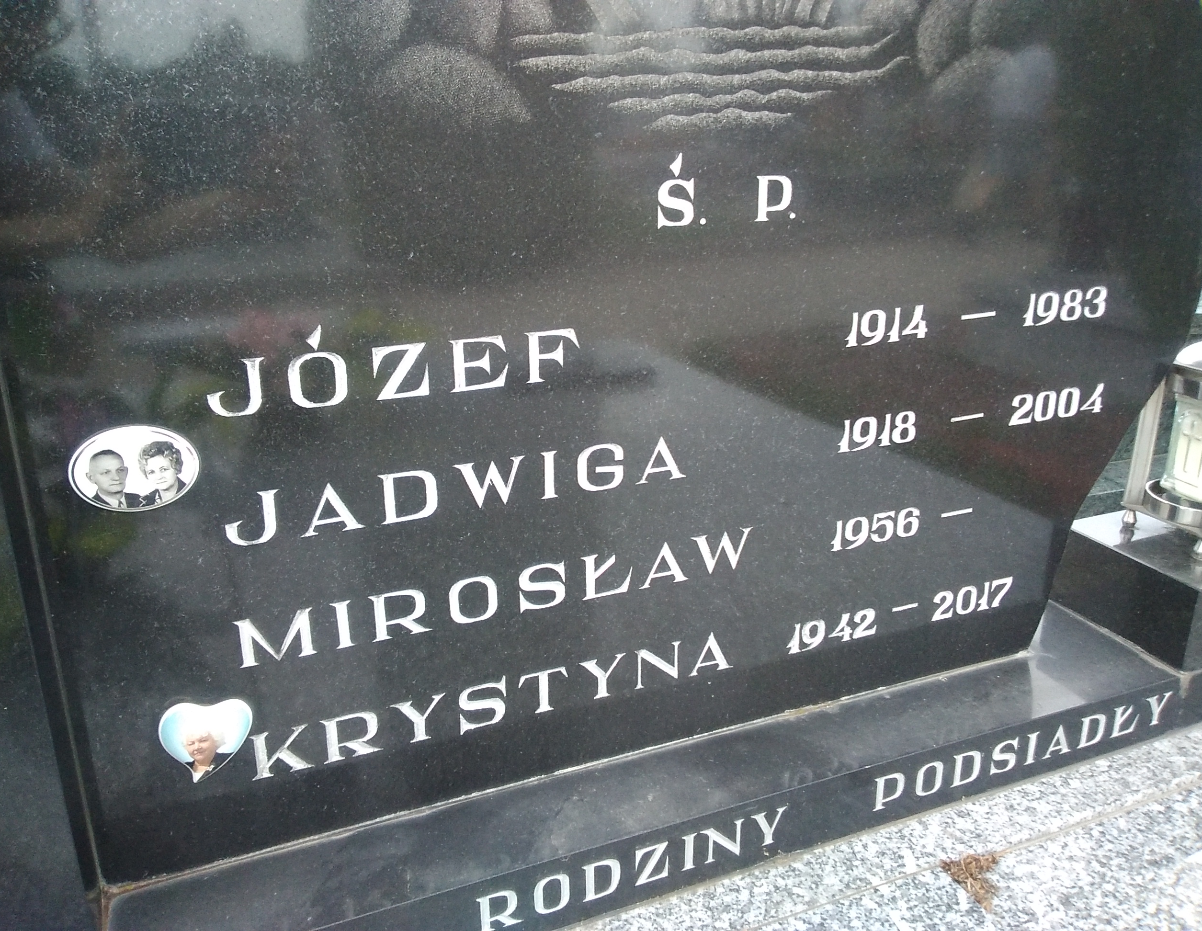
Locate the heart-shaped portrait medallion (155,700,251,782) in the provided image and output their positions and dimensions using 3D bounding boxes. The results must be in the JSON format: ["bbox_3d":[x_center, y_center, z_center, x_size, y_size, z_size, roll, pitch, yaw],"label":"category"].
[{"bbox_3d":[-0.409,0.288,1.084,0.092,0.095,0.010,-8,18,-21],"label":"heart-shaped portrait medallion"}]

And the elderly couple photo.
[{"bbox_3d":[-0.442,0.004,0.988,0.116,0.086,0.010,-8,18,-21],"label":"elderly couple photo"}]

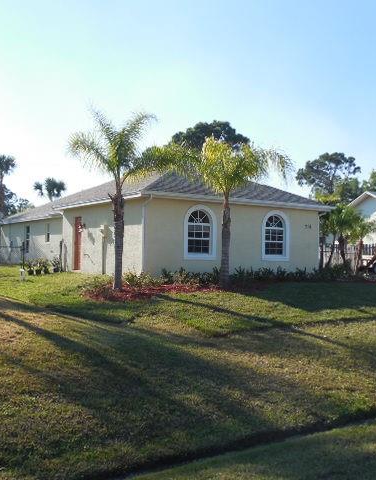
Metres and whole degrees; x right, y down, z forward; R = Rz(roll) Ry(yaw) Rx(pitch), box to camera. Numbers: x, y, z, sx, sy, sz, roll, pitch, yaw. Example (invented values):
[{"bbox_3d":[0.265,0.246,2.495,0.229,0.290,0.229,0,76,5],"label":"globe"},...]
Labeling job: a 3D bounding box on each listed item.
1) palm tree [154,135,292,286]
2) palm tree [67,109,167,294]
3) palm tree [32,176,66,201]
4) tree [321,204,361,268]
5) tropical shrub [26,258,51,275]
[{"bbox_3d":[1.023,-0.816,17.000,4.153,4.509,3.600,1,-2,0],"label":"palm tree"},{"bbox_3d":[-1.870,-1.074,15.200,2.599,4.827,2.900,1,-2,0],"label":"palm tree"},{"bbox_3d":[-12.083,-1.745,50.000,2.966,7.590,2.900,1,-2,0],"label":"palm tree"},{"bbox_3d":[6.652,-0.109,25.000,1.745,2.879,1.800,1,-2,0],"label":"tree"},{"bbox_3d":[-6.000,1.084,23.000,0.963,0.682,0.750,1,-2,0],"label":"tropical shrub"}]

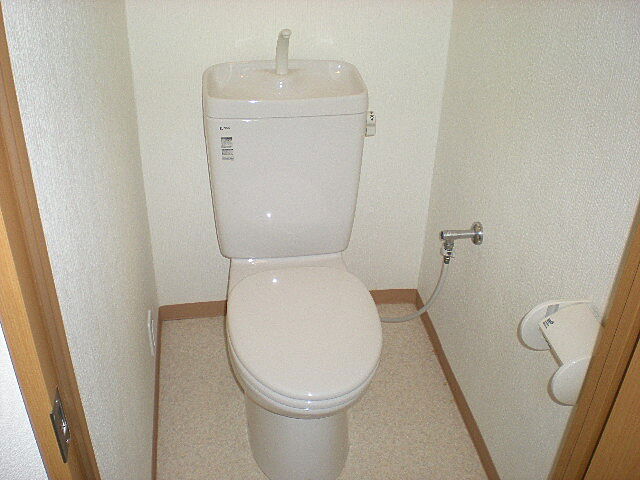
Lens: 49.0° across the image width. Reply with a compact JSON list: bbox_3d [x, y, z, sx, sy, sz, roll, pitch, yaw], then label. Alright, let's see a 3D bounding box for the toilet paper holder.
[{"bbox_3d":[0.438,0.194,1.228,0.125,0.113,0.144,-3,33,-8],"label":"toilet paper holder"}]

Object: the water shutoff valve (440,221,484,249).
[{"bbox_3d":[0.356,-0.007,1.789,0.101,0.073,0.060,-3,33,-8],"label":"water shutoff valve"}]

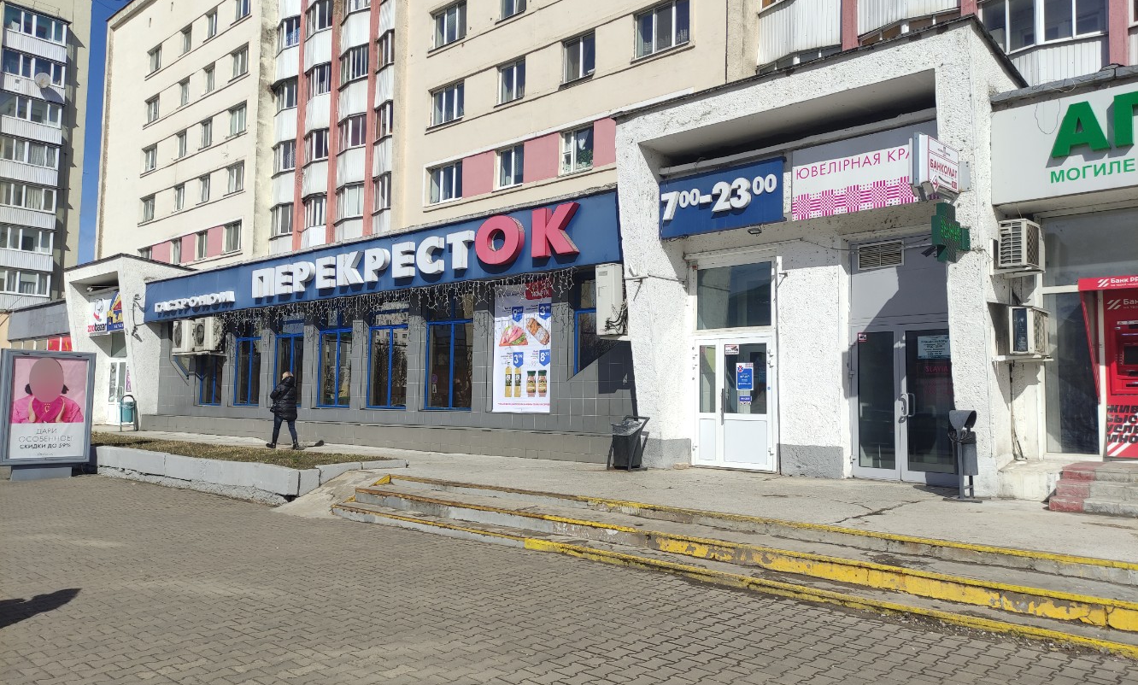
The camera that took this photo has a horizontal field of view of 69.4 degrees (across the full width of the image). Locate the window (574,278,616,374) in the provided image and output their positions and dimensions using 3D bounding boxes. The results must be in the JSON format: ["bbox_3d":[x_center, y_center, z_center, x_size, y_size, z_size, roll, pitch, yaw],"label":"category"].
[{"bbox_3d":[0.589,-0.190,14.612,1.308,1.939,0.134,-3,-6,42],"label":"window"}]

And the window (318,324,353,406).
[{"bbox_3d":[-5.687,0.594,20.145,1.547,2.025,0.134,-3,-6,42],"label":"window"}]

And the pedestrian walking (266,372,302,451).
[{"bbox_3d":[-6.233,1.480,17.942,0.680,1.660,0.500,-3,-5,38],"label":"pedestrian walking"}]

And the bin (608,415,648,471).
[{"bbox_3d":[0.952,1.591,13.014,0.497,0.840,0.544,-3,-6,42],"label":"bin"}]

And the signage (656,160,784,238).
[{"bbox_3d":[2.454,-2.305,13.360,2.300,1.000,0.150,-3,-6,42],"label":"signage"}]

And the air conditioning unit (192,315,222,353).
[{"bbox_3d":[-10.419,-0.231,23.785,1.050,0.926,0.306,-3,-6,42],"label":"air conditioning unit"}]

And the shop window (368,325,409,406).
[{"bbox_3d":[-4.318,0.608,19.843,1.700,2.000,0.120,-3,-6,41],"label":"shop window"}]

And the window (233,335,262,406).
[{"bbox_3d":[-9.404,0.869,24.273,1.720,2.050,0.120,-3,-6,41],"label":"window"}]

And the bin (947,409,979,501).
[{"bbox_3d":[4.728,1.343,9.839,0.363,1.059,0.363,-3,-6,42],"label":"bin"}]

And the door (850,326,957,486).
[{"bbox_3d":[4.811,0.886,11.880,1.480,2.270,0.100,-3,-6,42],"label":"door"}]

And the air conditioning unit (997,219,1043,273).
[{"bbox_3d":[5.576,-1.150,10.125,0.300,0.560,0.840,-3,-6,42],"label":"air conditioning unit"}]

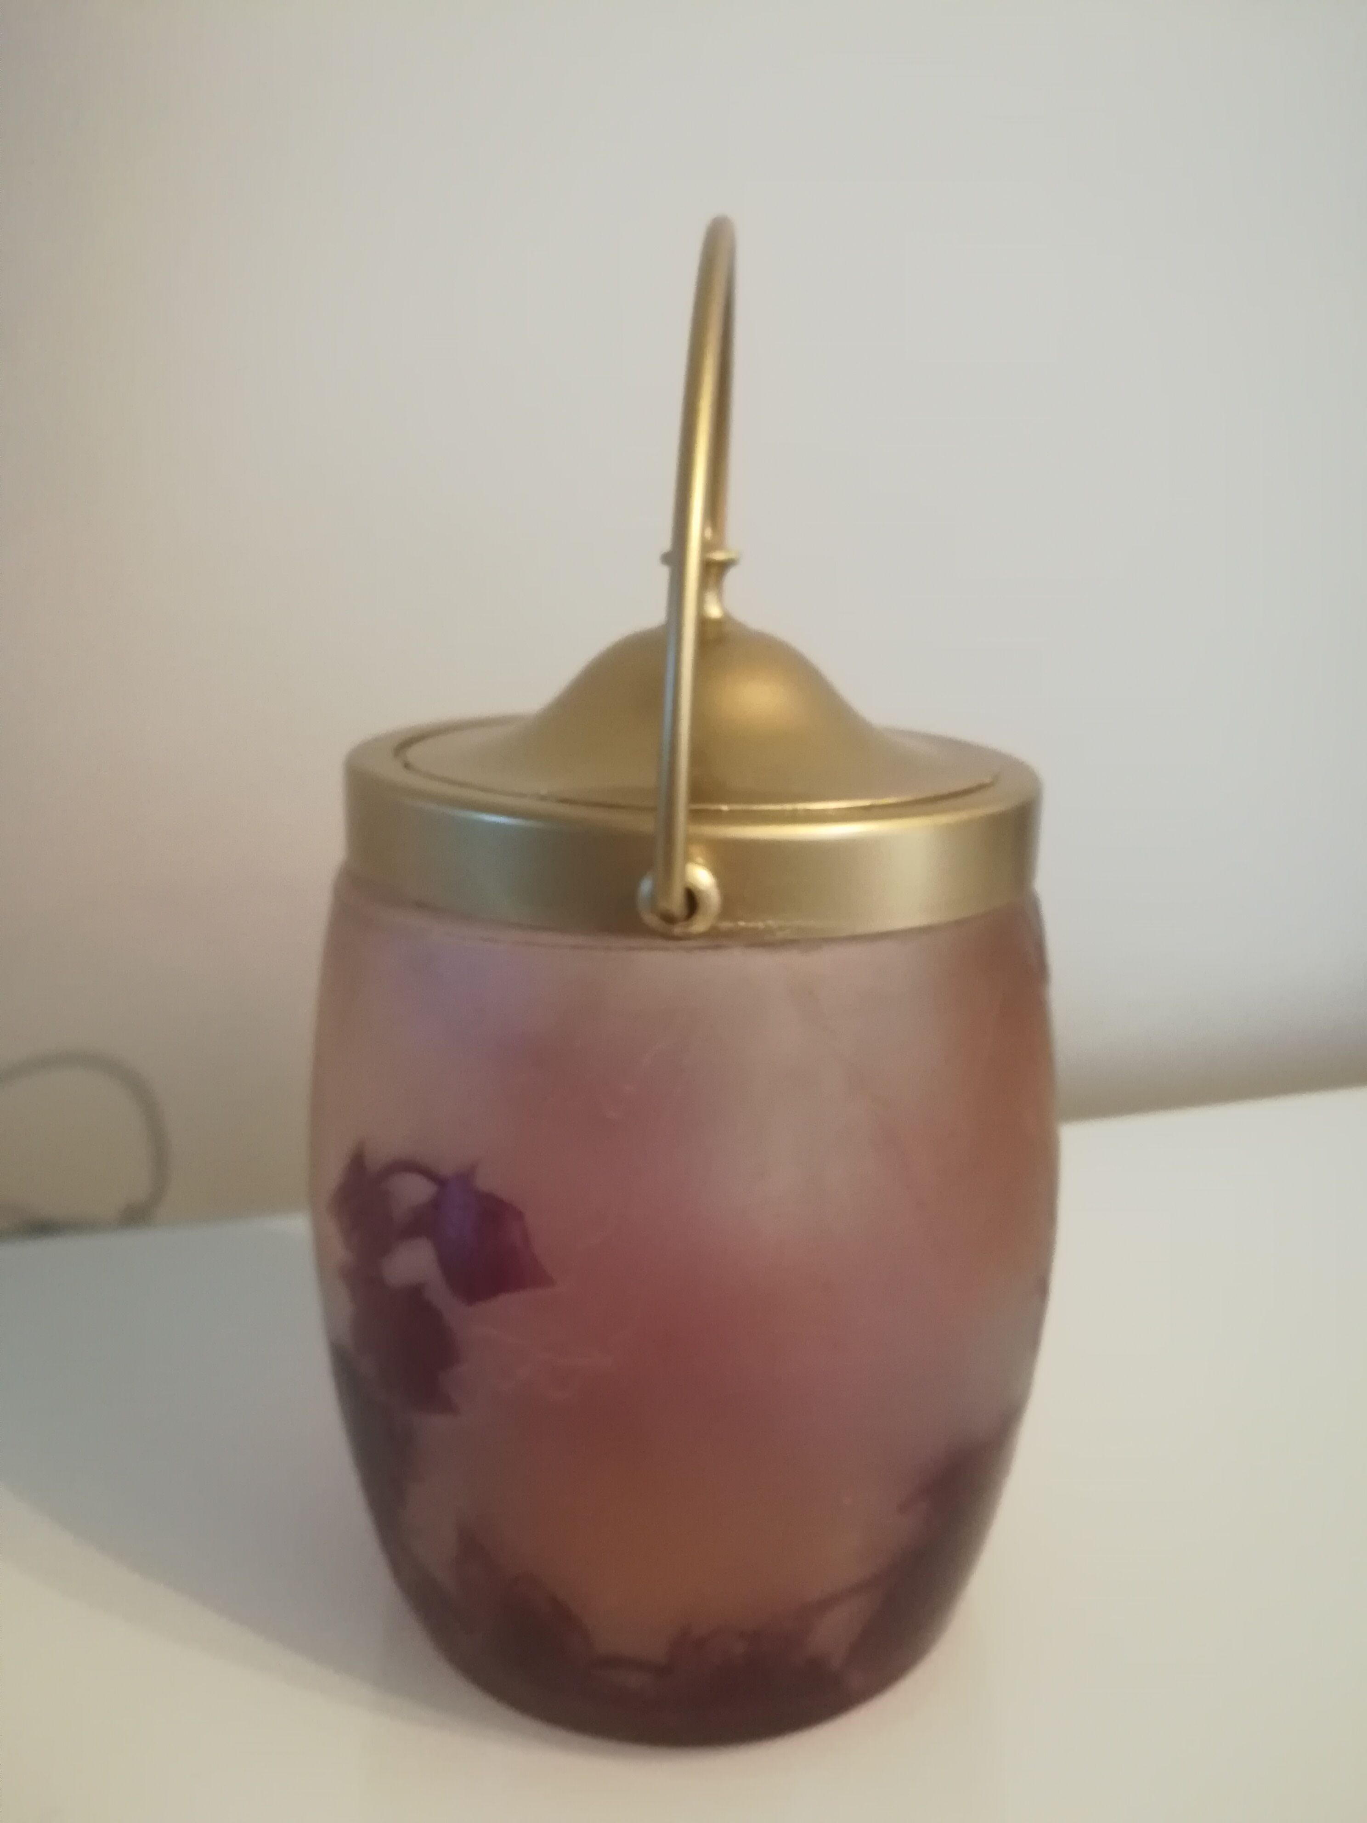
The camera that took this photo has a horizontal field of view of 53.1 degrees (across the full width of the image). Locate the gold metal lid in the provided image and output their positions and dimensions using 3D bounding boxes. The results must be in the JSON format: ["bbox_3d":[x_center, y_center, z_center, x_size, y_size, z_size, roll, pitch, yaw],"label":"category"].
[{"bbox_3d":[0.003,-0.057,0.217,0.112,0.096,0.120,2,15,2],"label":"gold metal lid"}]

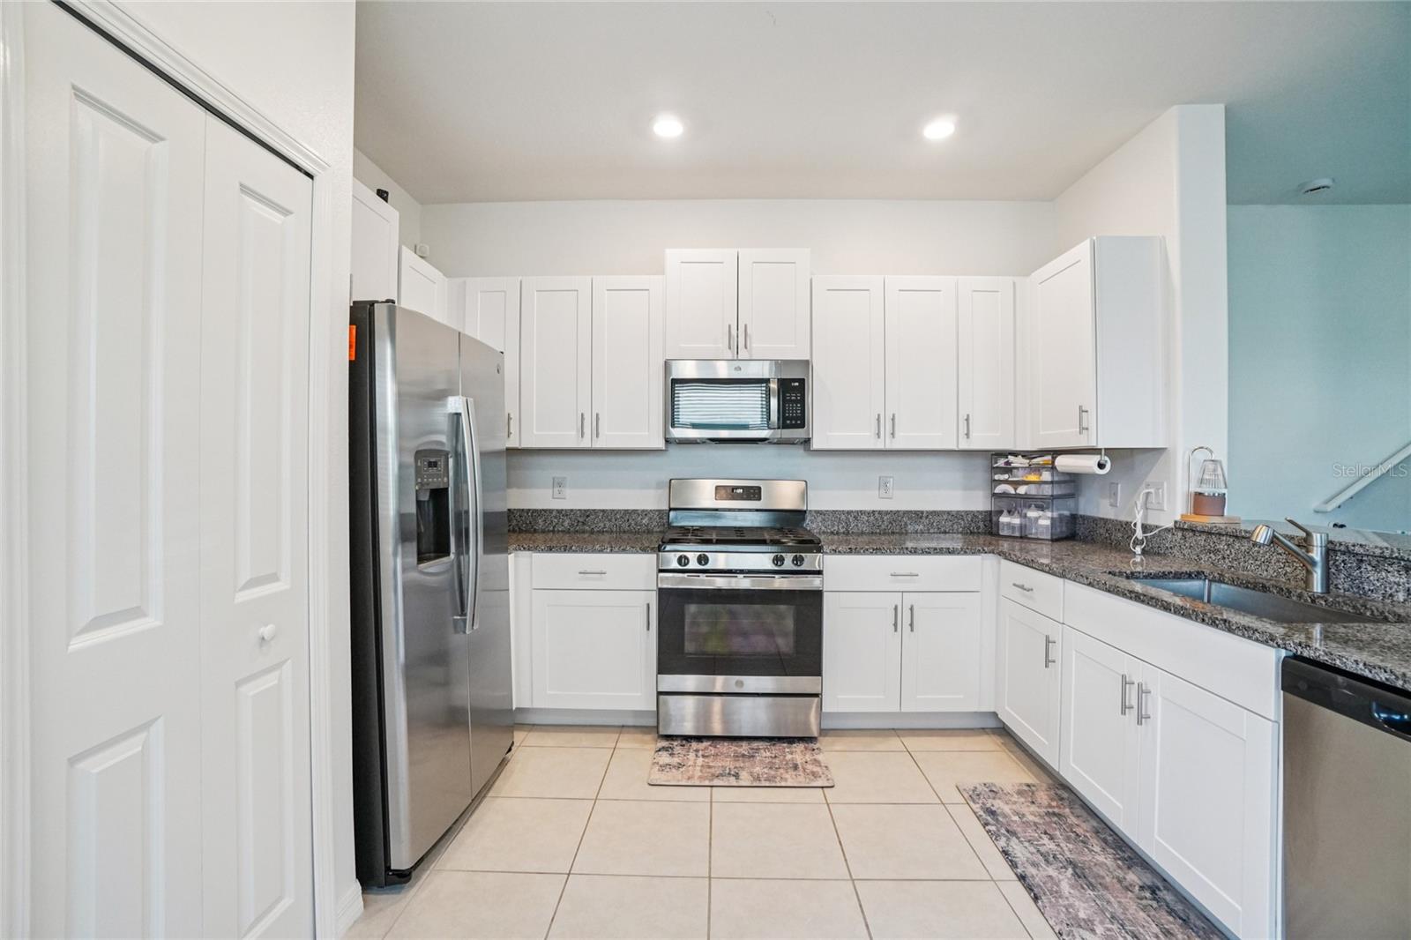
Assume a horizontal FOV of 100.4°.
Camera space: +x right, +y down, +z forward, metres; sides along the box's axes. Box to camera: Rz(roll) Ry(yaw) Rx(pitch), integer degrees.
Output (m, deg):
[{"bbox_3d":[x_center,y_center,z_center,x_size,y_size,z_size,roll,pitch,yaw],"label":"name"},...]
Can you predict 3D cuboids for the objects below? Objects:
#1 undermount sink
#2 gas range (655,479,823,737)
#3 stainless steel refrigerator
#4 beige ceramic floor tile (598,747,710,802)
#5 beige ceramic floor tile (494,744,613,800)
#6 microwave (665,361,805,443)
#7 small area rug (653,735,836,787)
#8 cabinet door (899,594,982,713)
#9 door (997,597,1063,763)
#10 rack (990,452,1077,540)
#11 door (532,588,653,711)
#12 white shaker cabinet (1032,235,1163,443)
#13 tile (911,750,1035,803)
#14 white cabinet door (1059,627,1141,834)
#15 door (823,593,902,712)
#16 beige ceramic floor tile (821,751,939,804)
[{"bbox_3d":[1.570,0.485,1.745,0.410,0.210,0.720,0,0,2],"label":"undermount sink"},{"bbox_3d":[0.172,0.671,3.057,0.762,1.205,0.710,0,0,1],"label":"gas range"},{"bbox_3d":[-1.270,0.387,2.242,0.840,1.782,0.900,0,0,1],"label":"stainless steel refrigerator"},{"bbox_3d":[-0.195,1.282,2.480,0.444,0.010,0.430,0,0,1],"label":"beige ceramic floor tile"},{"bbox_3d":[-0.635,1.281,2.495,0.444,0.010,0.430,0,0,1],"label":"beige ceramic floor tile"},{"bbox_3d":[0.172,-0.362,3.265,0.757,0.420,0.400,0,0,1],"label":"microwave"},{"bbox_3d":[0.149,1.273,2.581,0.750,0.010,0.430,0,0,1],"label":"small area rug"},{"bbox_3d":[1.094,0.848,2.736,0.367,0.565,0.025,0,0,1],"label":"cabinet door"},{"bbox_3d":[1.346,0.864,2.446,0.022,0.565,0.455,0,1,1],"label":"door"},{"bbox_3d":[1.800,0.145,3.230,0.270,0.440,0.310,0,0,-41],"label":"rack"},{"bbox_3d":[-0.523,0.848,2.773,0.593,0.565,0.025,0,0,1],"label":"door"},{"bbox_3d":[1.840,-0.557,2.810,0.319,0.914,0.516,0,0,1],"label":"white shaker cabinet"},{"bbox_3d":[1.140,1.285,2.454,0.446,0.010,0.426,0,0,1],"label":"tile"},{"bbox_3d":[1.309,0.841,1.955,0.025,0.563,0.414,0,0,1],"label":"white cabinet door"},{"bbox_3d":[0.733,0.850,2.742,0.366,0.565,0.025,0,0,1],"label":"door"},{"bbox_3d":[0.697,1.284,2.464,0.446,0.010,0.426,0,0,1],"label":"beige ceramic floor tile"}]

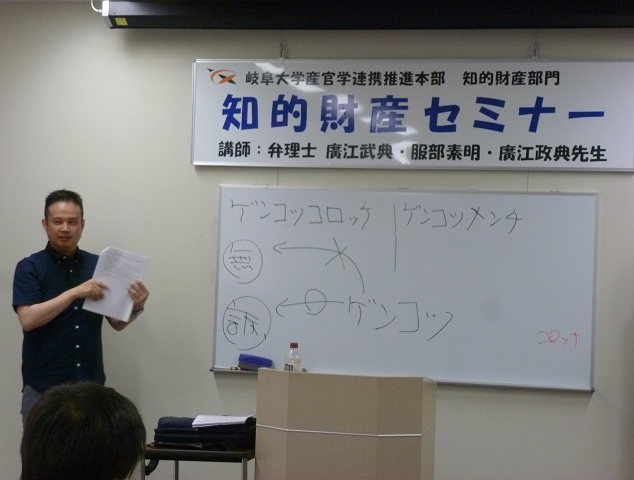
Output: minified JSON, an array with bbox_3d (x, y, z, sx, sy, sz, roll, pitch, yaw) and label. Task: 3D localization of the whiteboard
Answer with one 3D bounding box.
[{"bbox_3d":[0.390,0.213,6.600,1.810,0.910,0.060,2,0,13],"label":"whiteboard"}]

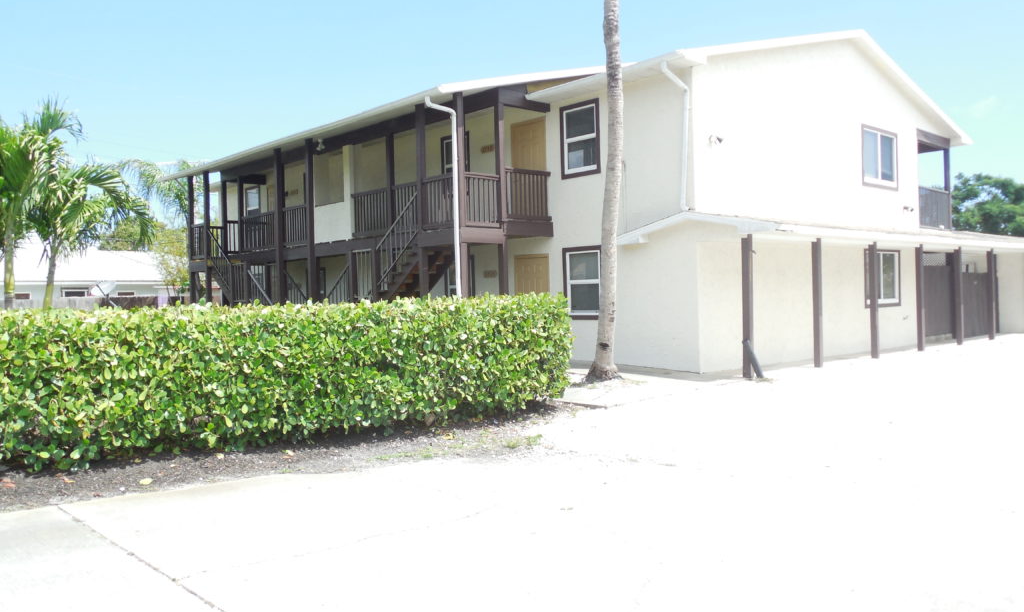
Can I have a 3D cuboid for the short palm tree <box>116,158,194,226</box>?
[{"bbox_3d":[-13.100,-2.200,32.000,4.600,7.000,4.600,-1,1,-11],"label":"short palm tree"}]

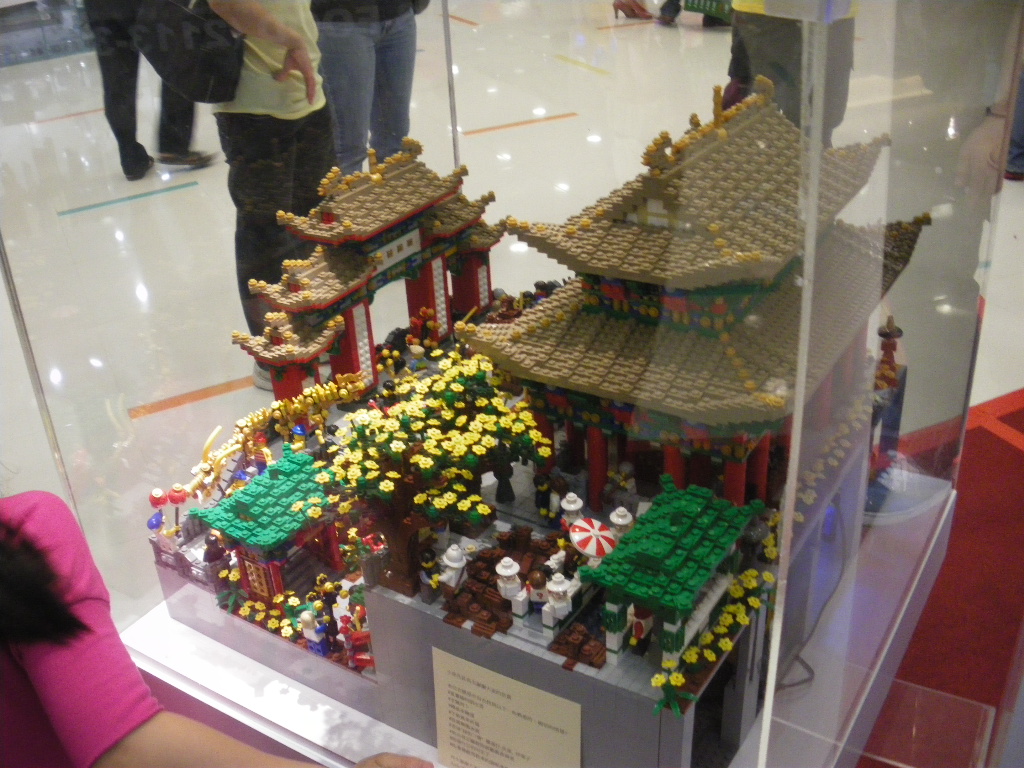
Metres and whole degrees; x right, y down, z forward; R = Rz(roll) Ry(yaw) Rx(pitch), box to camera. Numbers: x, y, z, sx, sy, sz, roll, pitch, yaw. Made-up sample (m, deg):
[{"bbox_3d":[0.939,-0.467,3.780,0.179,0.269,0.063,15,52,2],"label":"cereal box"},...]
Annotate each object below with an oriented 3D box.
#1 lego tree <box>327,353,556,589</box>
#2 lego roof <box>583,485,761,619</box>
[{"bbox_3d":[-0.054,0.070,0.774,0.158,0.158,0.145,-3,28,2],"label":"lego tree"},{"bbox_3d":[0.104,0.096,0.679,0.076,0.037,0.117,15,35,29],"label":"lego roof"}]

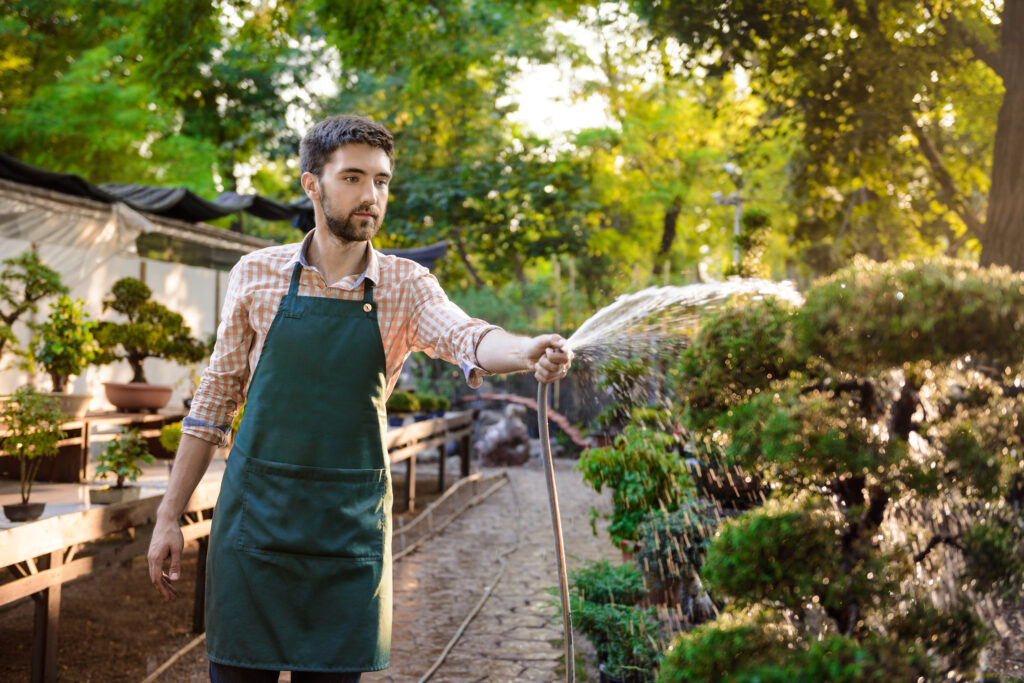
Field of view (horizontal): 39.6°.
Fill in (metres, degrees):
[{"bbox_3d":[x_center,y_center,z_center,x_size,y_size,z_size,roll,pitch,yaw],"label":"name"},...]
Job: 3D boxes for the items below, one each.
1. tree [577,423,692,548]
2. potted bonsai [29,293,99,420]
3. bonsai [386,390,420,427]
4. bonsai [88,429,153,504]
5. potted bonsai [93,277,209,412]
[{"bbox_3d":[0.685,0.799,7.950,0.640,0.660,0.560,1,-1,-7],"label":"tree"},{"bbox_3d":[-2.124,0.071,6.750,0.320,0.585,0.300,1,-1,-7],"label":"potted bonsai"},{"bbox_3d":[-0.932,0.570,12.100,0.300,0.305,0.300,1,-1,-7],"label":"bonsai"},{"bbox_3d":[-1.591,0.508,5.780,0.255,0.305,0.210,1,-1,-7],"label":"bonsai"},{"bbox_3d":[-1.868,0.016,7.350,0.600,0.700,0.460,1,-1,-7],"label":"potted bonsai"}]

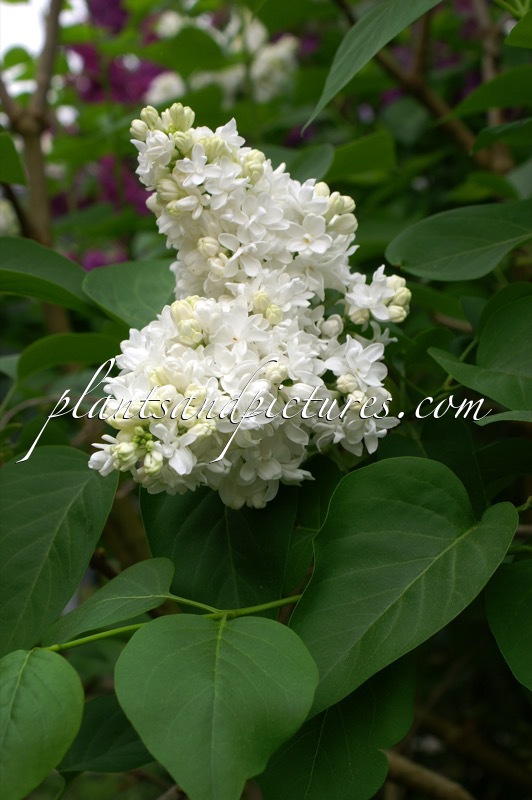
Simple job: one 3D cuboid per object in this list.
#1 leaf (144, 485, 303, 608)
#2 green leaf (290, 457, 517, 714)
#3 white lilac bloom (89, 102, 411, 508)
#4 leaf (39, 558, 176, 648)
[{"bbox_3d":[-0.018,0.063,0.640,0.070,0.095,0.020,-4,-21,-5],"label":"leaf"},{"bbox_3d":[0.042,0.075,0.585,0.068,0.122,0.022,38,-14,27],"label":"green leaf"},{"bbox_3d":[-0.007,-0.041,0.660,0.135,0.170,0.120,-5,10,6],"label":"white lilac bloom"},{"bbox_3d":[-0.064,0.082,0.600,0.062,0.016,0.042,-29,34,0],"label":"leaf"}]

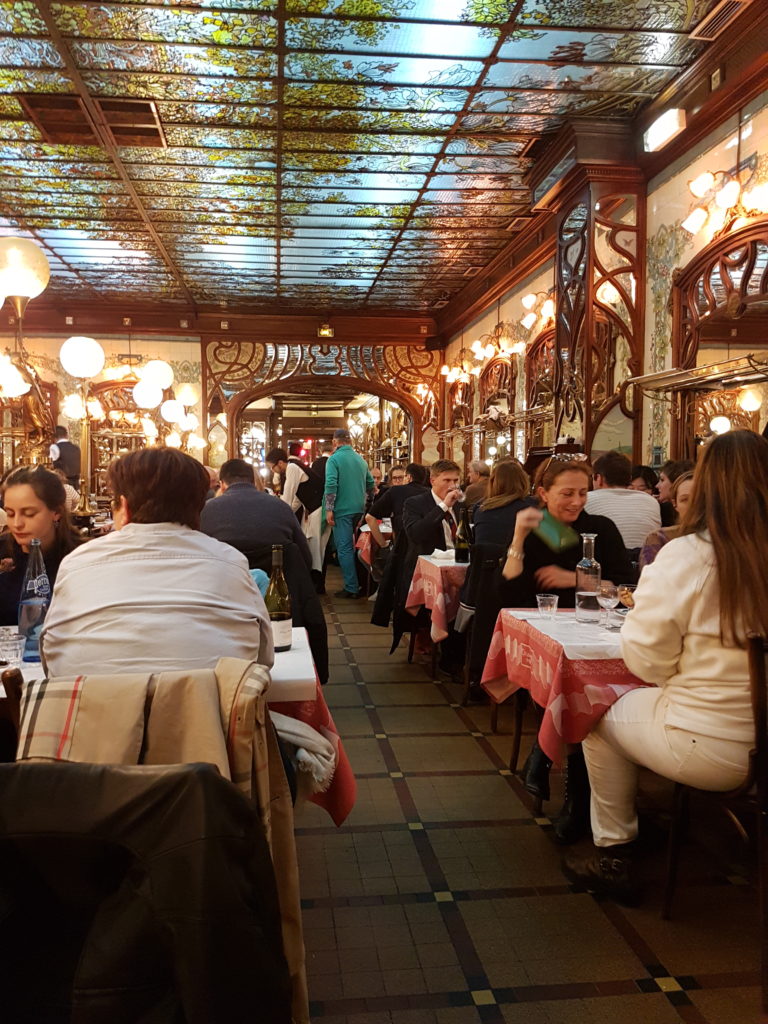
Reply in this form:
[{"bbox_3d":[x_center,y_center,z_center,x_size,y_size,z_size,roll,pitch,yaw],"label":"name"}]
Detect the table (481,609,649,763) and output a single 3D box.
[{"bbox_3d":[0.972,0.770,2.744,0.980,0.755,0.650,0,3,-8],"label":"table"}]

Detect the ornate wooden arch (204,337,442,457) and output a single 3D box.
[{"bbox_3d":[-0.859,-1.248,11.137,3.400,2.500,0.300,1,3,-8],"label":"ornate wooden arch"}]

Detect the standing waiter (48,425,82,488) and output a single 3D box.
[{"bbox_3d":[-3.934,-0.177,9.500,0.500,1.770,0.360,-2,4,-38],"label":"standing waiter"}]

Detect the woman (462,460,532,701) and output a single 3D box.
[{"bbox_3d":[0.607,0.382,3.970,0.480,1.310,0.760,0,3,-6],"label":"woman"}]

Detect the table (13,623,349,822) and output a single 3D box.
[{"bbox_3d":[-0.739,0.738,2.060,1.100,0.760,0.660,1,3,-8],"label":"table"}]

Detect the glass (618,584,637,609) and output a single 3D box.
[{"bbox_3d":[0.787,0.308,2.460,0.076,0.130,0.076,0,3,-8],"label":"glass"}]

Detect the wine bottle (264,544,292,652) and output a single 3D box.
[{"bbox_3d":[-0.288,0.230,2.099,0.080,0.298,0.080,1,3,-8],"label":"wine bottle"}]

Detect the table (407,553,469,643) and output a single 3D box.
[{"bbox_3d":[0.687,0.641,4.341,0.950,0.750,0.580,0,3,-8],"label":"table"}]

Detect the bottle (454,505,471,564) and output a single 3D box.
[{"bbox_3d":[0.429,0.126,4.190,0.083,0.295,0.083,0,3,-8],"label":"bottle"}]

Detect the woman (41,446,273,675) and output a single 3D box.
[{"bbox_3d":[-0.521,0.501,1.834,0.510,1.310,0.760,-1,3,-12],"label":"woman"}]

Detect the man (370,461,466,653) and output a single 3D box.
[{"bbox_3d":[0.344,0.338,4.971,0.600,1.320,0.780,0,3,-27],"label":"man"}]

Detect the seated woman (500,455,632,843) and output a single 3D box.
[{"bbox_3d":[0.752,0.444,2.991,0.570,1.330,0.780,1,3,-15],"label":"seated woman"}]

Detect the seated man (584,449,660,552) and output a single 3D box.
[{"bbox_3d":[1.166,0.375,4.077,0.540,1.370,0.780,1,3,-15],"label":"seated man"}]

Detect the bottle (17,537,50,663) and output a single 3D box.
[{"bbox_3d":[-0.939,0.233,2.070,0.086,0.317,0.086,0,3,-8],"label":"bottle"}]

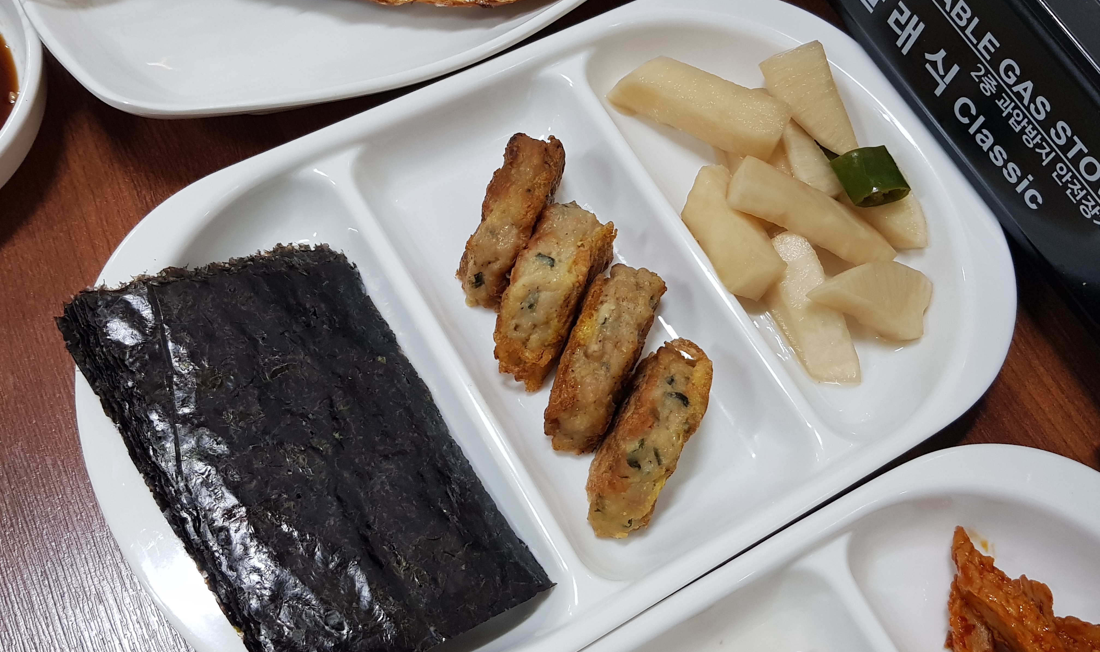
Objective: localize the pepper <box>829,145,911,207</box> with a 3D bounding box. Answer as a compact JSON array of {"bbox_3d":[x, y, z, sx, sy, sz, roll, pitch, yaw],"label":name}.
[{"bbox_3d":[0.108,-0.050,0.278,0.020,0.013,0.017,-15,71,-10],"label":"pepper"}]

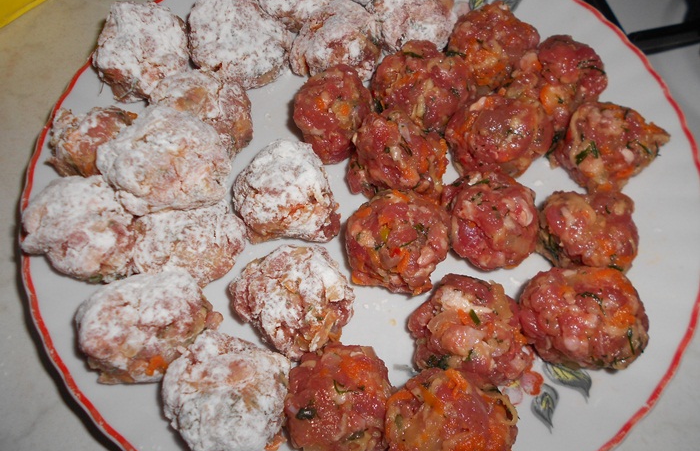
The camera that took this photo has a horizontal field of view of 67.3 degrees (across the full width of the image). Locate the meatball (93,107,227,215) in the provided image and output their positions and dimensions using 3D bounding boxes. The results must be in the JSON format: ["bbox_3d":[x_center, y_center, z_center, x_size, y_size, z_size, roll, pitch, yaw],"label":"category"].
[{"bbox_3d":[-0.069,-0.024,0.197,0.048,0.040,0.041,-3,64,0],"label":"meatball"}]

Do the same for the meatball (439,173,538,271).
[{"bbox_3d":[0.052,-0.002,0.197,0.035,0.033,0.037,-3,64,0],"label":"meatball"}]

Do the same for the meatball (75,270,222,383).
[{"bbox_3d":[-0.069,0.035,0.183,0.049,0.038,0.037,-22,65,-9],"label":"meatball"}]

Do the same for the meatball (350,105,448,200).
[{"bbox_3d":[0.019,-0.029,0.214,0.041,0.037,0.039,-3,64,0],"label":"meatball"}]

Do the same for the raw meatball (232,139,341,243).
[{"bbox_3d":[-0.025,-0.013,0.209,0.041,0.037,0.040,-3,64,0],"label":"raw meatball"}]

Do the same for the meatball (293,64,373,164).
[{"bbox_3d":[-0.007,-0.048,0.225,0.037,0.037,0.041,-3,64,0],"label":"meatball"}]

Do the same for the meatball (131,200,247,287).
[{"bbox_3d":[-0.059,0.005,0.195,0.042,0.035,0.036,-3,64,0],"label":"meatball"}]

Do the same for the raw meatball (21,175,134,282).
[{"bbox_3d":[-0.101,0.001,0.198,0.040,0.036,0.041,-4,63,0],"label":"raw meatball"}]

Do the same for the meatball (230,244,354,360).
[{"bbox_3d":[-0.020,0.026,0.182,0.043,0.037,0.040,-3,64,0],"label":"meatball"}]

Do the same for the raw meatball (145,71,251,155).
[{"bbox_3d":[-0.064,-0.048,0.226,0.043,0.037,0.040,-3,64,0],"label":"raw meatball"}]

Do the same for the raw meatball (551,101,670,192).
[{"bbox_3d":[0.101,-0.031,0.205,0.043,0.035,0.035,-3,64,0],"label":"raw meatball"}]

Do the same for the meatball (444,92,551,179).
[{"bbox_3d":[0.062,-0.038,0.218,0.043,0.035,0.037,-3,64,0],"label":"meatball"}]

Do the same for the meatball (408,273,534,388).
[{"bbox_3d":[0.041,0.036,0.179,0.042,0.037,0.040,-3,64,0],"label":"meatball"}]

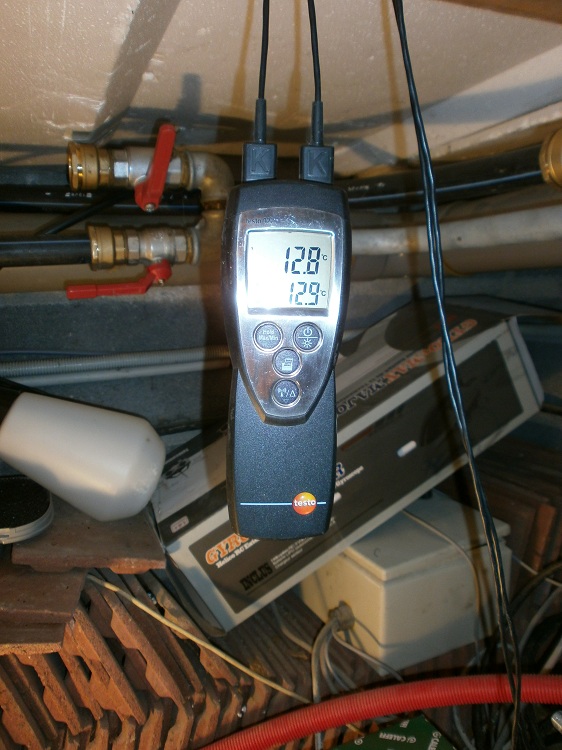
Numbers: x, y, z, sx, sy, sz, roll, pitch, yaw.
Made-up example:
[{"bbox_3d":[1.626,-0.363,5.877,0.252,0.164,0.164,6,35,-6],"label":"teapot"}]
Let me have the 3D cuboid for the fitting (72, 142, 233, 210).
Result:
[{"bbox_3d":[-0.148,-0.229,0.665,0.178,0.070,0.058,-4,16,-20],"label":"fitting"}]

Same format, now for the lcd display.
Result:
[{"bbox_3d":[0.004,-0.051,0.283,0.041,0.040,0.006,1,7,-4],"label":"lcd display"}]

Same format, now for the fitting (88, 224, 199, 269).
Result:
[{"bbox_3d":[-0.160,-0.149,0.680,0.120,0.050,0.050,-4,16,-20],"label":"fitting"}]

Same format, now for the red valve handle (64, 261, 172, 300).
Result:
[{"bbox_3d":[-0.185,-0.111,0.680,0.118,0.045,0.026,-6,14,-24],"label":"red valve handle"}]

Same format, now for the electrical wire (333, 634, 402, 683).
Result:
[{"bbox_3d":[0.089,0.296,0.608,0.079,0.018,0.015,27,24,18],"label":"electrical wire"}]

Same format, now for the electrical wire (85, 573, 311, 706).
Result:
[{"bbox_3d":[-0.091,0.270,0.605,0.267,0.018,0.018,22,21,15],"label":"electrical wire"}]

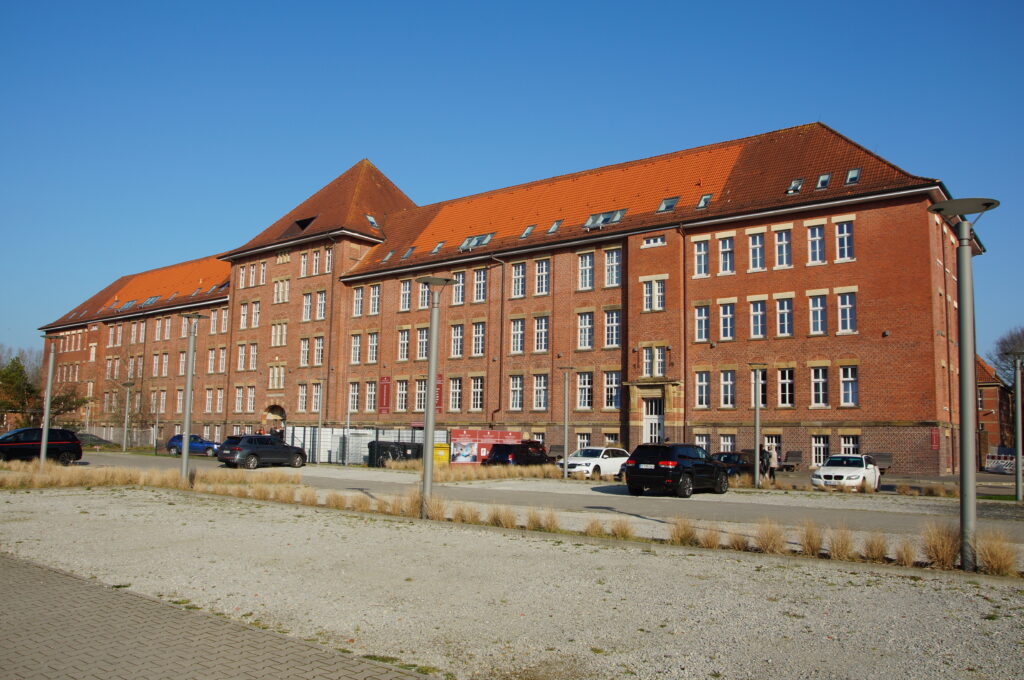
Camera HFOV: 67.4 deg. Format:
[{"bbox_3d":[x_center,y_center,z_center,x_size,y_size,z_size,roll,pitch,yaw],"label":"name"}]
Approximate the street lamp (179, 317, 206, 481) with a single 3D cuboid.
[{"bbox_3d":[-9.686,1.793,23.000,0.880,5.100,0.880,1,-8,0],"label":"street lamp"}]

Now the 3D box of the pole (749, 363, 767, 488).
[{"bbox_3d":[10.047,3.489,31.300,0.870,5.100,0.870,1,-8,0],"label":"pole"}]

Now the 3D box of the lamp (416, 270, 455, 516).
[{"bbox_3d":[-1.909,1.297,18.052,1.040,5.650,1.040,1,-7,0],"label":"lamp"}]

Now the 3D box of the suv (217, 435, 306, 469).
[{"bbox_3d":[-12.884,5.835,40.154,1.860,1.670,4.520,-4,-8,38],"label":"suv"}]

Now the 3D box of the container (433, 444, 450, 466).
[{"bbox_3d":[-3.948,6.461,42.578,1.080,1.380,1.080,0,-7,10],"label":"container"}]

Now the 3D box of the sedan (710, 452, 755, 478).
[{"bbox_3d":[9.296,5.415,32.242,1.800,1.420,4.450,-4,-8,37],"label":"sedan"}]

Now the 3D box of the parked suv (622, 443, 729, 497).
[{"bbox_3d":[5.933,4.514,26.974,1.950,1.770,4.820,-4,-8,38],"label":"parked suv"}]

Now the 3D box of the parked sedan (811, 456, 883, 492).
[{"bbox_3d":[13.604,5.397,31.100,1.830,1.450,4.700,-4,-9,35],"label":"parked sedan"}]

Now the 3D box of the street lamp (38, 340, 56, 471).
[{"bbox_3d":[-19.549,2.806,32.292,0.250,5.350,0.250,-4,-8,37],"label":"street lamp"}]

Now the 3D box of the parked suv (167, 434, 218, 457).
[{"bbox_3d":[-24.353,8.047,58.500,4.350,1.640,1.810,2,-8,-3],"label":"parked suv"}]

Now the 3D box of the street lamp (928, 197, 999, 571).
[{"bbox_3d":[6.339,0.571,10.700,0.890,5.100,0.890,1,-8,0],"label":"street lamp"}]

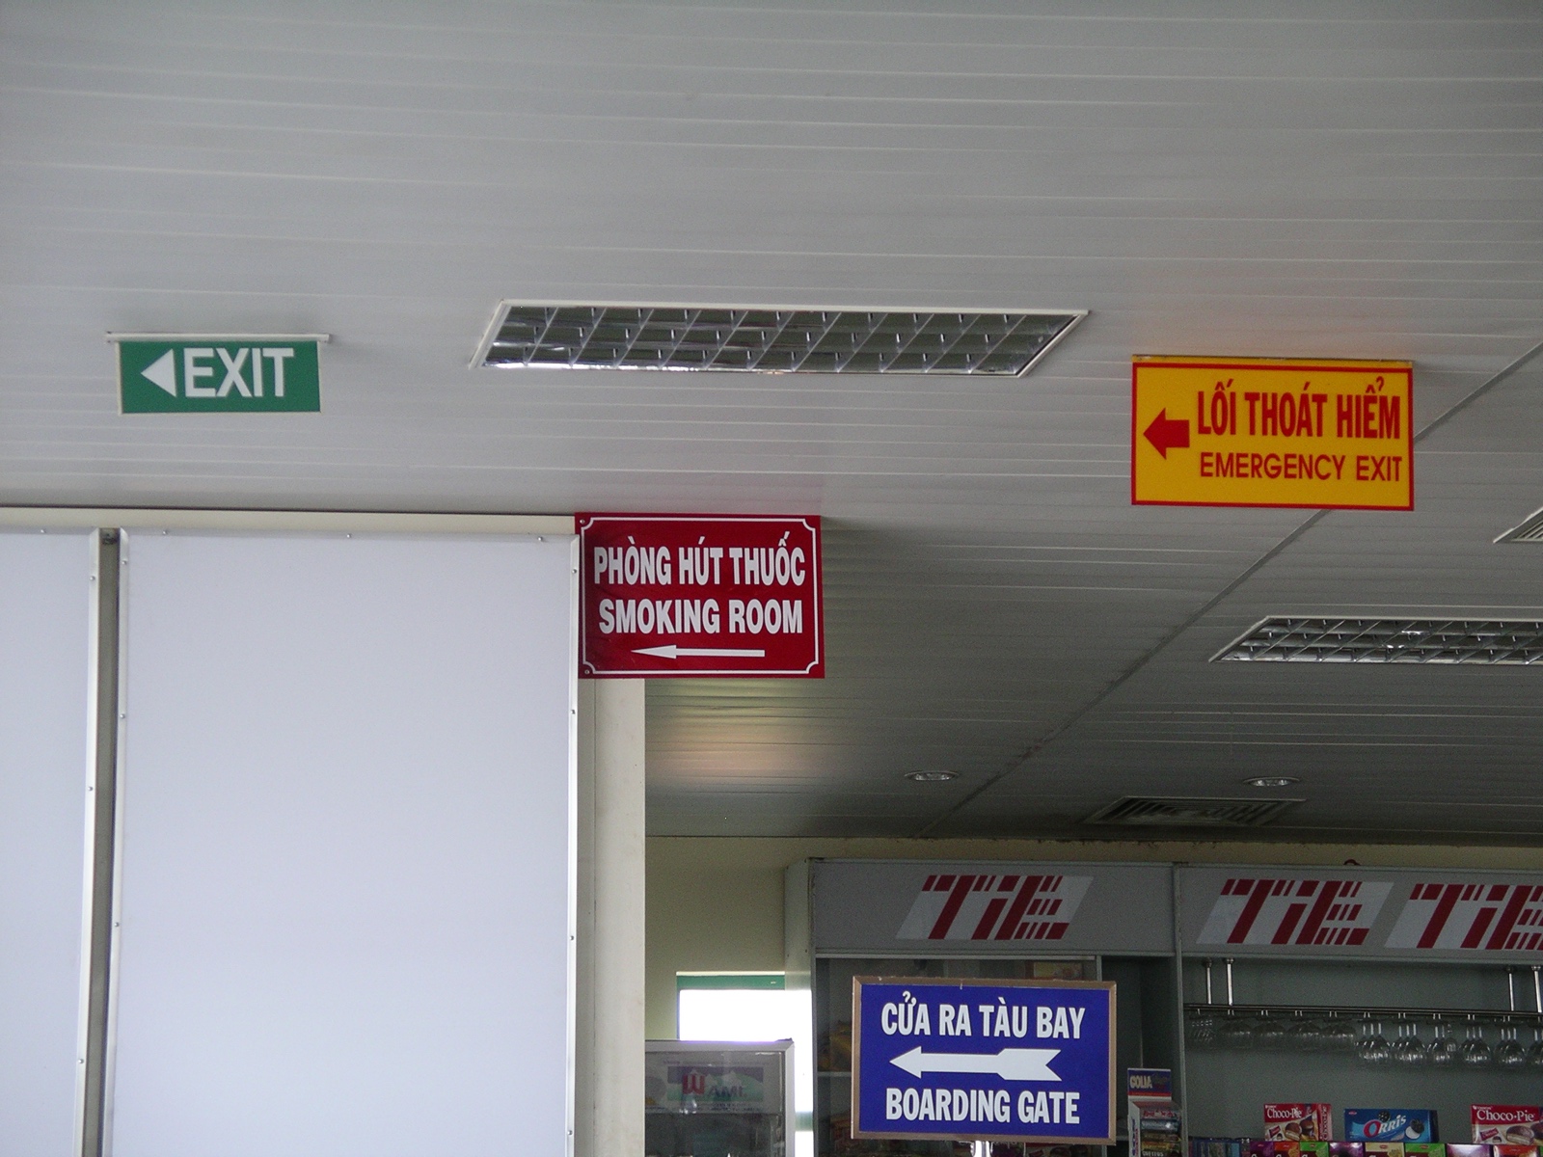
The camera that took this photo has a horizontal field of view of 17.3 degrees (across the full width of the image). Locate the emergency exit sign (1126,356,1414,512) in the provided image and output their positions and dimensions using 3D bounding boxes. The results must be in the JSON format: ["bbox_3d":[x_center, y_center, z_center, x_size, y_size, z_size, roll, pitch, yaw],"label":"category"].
[{"bbox_3d":[1.071,-0.312,10.870,0.595,0.318,0.030,1,-9,-10],"label":"emergency exit sign"}]

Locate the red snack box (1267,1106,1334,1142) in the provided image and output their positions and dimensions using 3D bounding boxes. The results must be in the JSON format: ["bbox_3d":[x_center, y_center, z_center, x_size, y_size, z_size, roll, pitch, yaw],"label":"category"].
[{"bbox_3d":[1.764,1.827,17.000,0.063,0.130,0.235,7,-12,-43],"label":"red snack box"}]

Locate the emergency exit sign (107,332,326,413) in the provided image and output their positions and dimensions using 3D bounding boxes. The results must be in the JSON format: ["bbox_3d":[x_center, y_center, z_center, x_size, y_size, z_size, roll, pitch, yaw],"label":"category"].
[{"bbox_3d":[-1.132,-0.419,10.430,0.435,0.165,0.045,0,-9,-8],"label":"emergency exit sign"}]

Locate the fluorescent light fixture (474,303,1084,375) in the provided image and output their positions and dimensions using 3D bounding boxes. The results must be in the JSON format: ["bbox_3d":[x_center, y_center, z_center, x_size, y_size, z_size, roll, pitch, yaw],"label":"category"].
[{"bbox_3d":[0.021,-0.531,10.605,1.200,0.090,0.600,1,-10,-10],"label":"fluorescent light fixture"}]

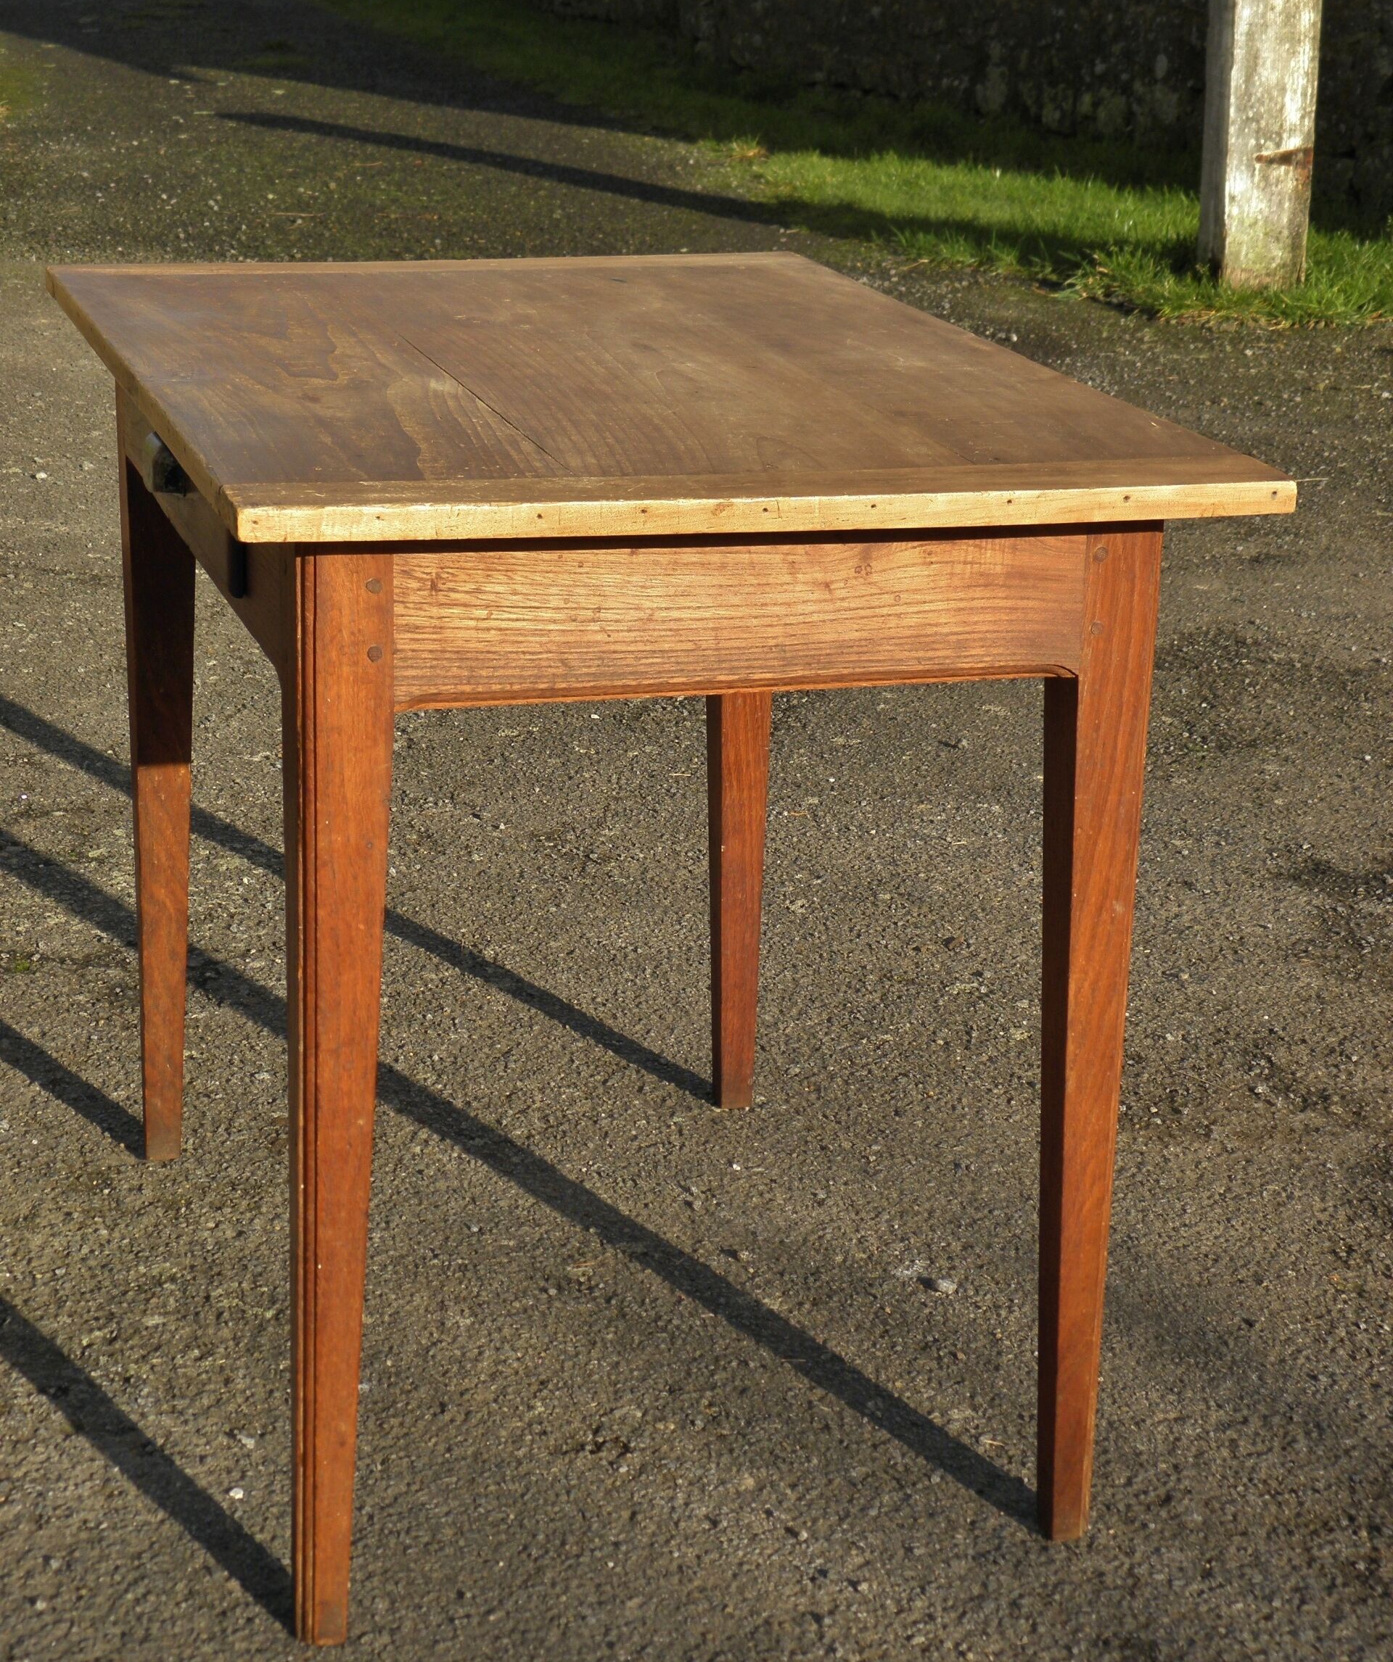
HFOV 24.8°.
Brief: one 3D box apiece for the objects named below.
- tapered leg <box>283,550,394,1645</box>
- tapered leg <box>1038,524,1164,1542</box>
[{"bbox_3d":[-0.222,0.168,1.945,0.057,0.731,0.055,-4,19,-17],"label":"tapered leg"},{"bbox_3d":[0.246,0.139,2.085,0.057,0.731,0.055,-4,19,-17],"label":"tapered leg"}]

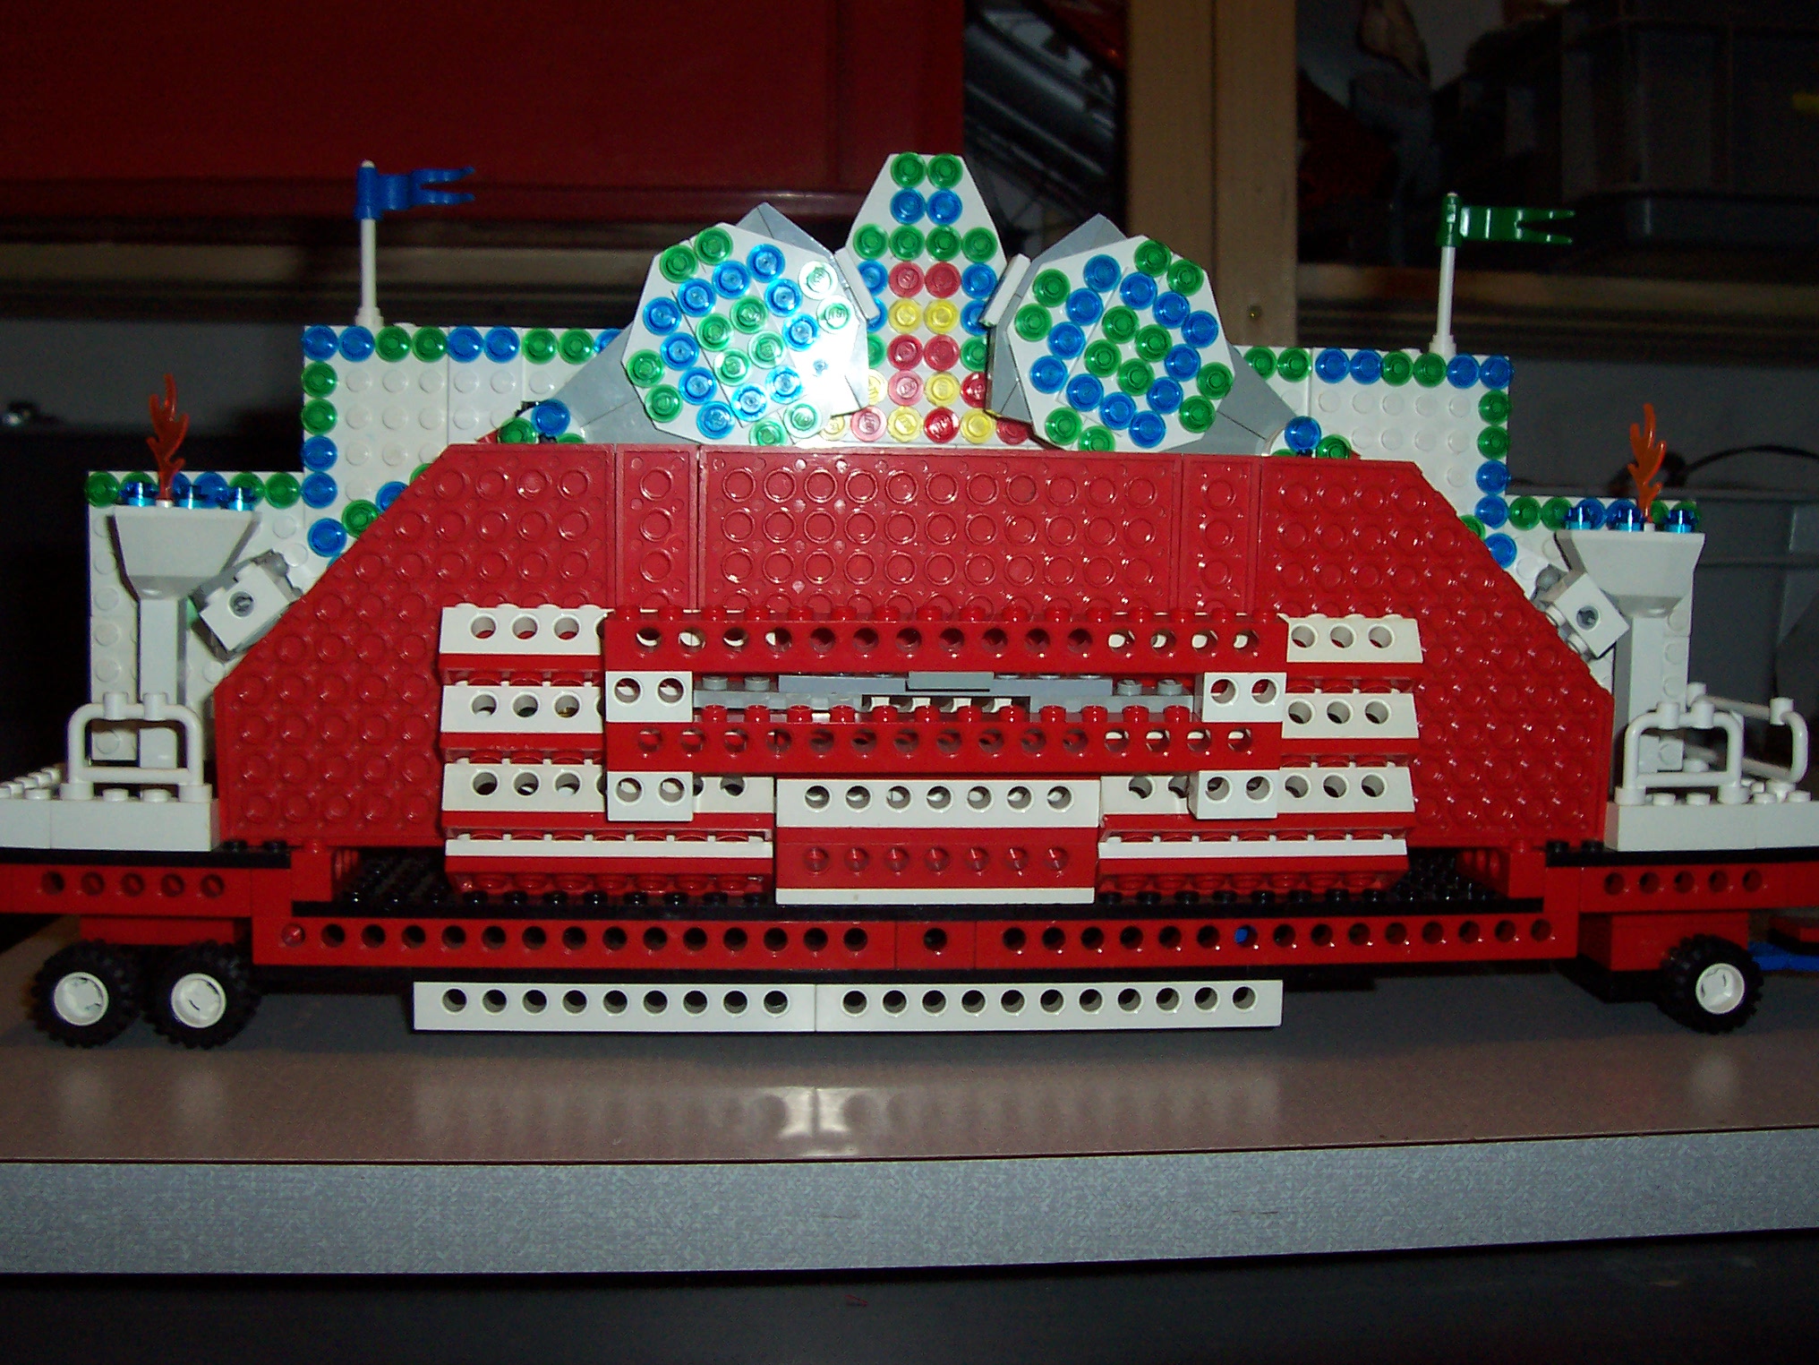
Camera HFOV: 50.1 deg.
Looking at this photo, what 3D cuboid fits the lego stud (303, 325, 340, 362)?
[{"bbox_3d":[-0.127,-0.073,0.420,0.008,0.008,0.005,0,6,-5],"label":"lego stud"}]

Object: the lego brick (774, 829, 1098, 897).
[{"bbox_3d":[0.005,0.034,0.388,0.064,0.012,0.008,0,6,-5],"label":"lego brick"}]

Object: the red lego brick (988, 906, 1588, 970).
[{"bbox_3d":[0.076,0.052,0.402,0.128,0.011,0.008,1,4,-5],"label":"red lego brick"}]

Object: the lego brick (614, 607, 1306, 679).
[{"bbox_3d":[0.008,-0.008,0.365,0.128,0.011,0.008,0,14,-5],"label":"lego brick"}]

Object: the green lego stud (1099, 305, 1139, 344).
[{"bbox_3d":[0.044,-0.074,0.405,0.008,0.008,0.005,0,5,-6],"label":"green lego stud"}]

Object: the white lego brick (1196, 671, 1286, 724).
[{"bbox_3d":[0.063,0.001,0.373,0.016,0.010,0.008,0,14,-5],"label":"white lego brick"}]

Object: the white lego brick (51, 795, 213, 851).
[{"bbox_3d":[-0.152,0.027,0.382,0.032,0.010,0.008,0,4,-5],"label":"white lego brick"}]

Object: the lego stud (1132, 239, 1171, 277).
[{"bbox_3d":[0.051,-0.088,0.407,0.008,0.008,0.005,0,7,-7],"label":"lego stud"}]

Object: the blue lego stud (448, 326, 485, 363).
[{"bbox_3d":[-0.097,-0.074,0.426,0.008,0.008,0.005,0,4,-5],"label":"blue lego stud"}]

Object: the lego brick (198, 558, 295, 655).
[{"bbox_3d":[-0.135,-0.016,0.397,0.016,0.011,0.008,-40,6,-1],"label":"lego brick"}]

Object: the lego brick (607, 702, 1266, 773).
[{"bbox_3d":[0.007,0.010,0.370,0.128,0.011,0.008,0,14,-5],"label":"lego brick"}]

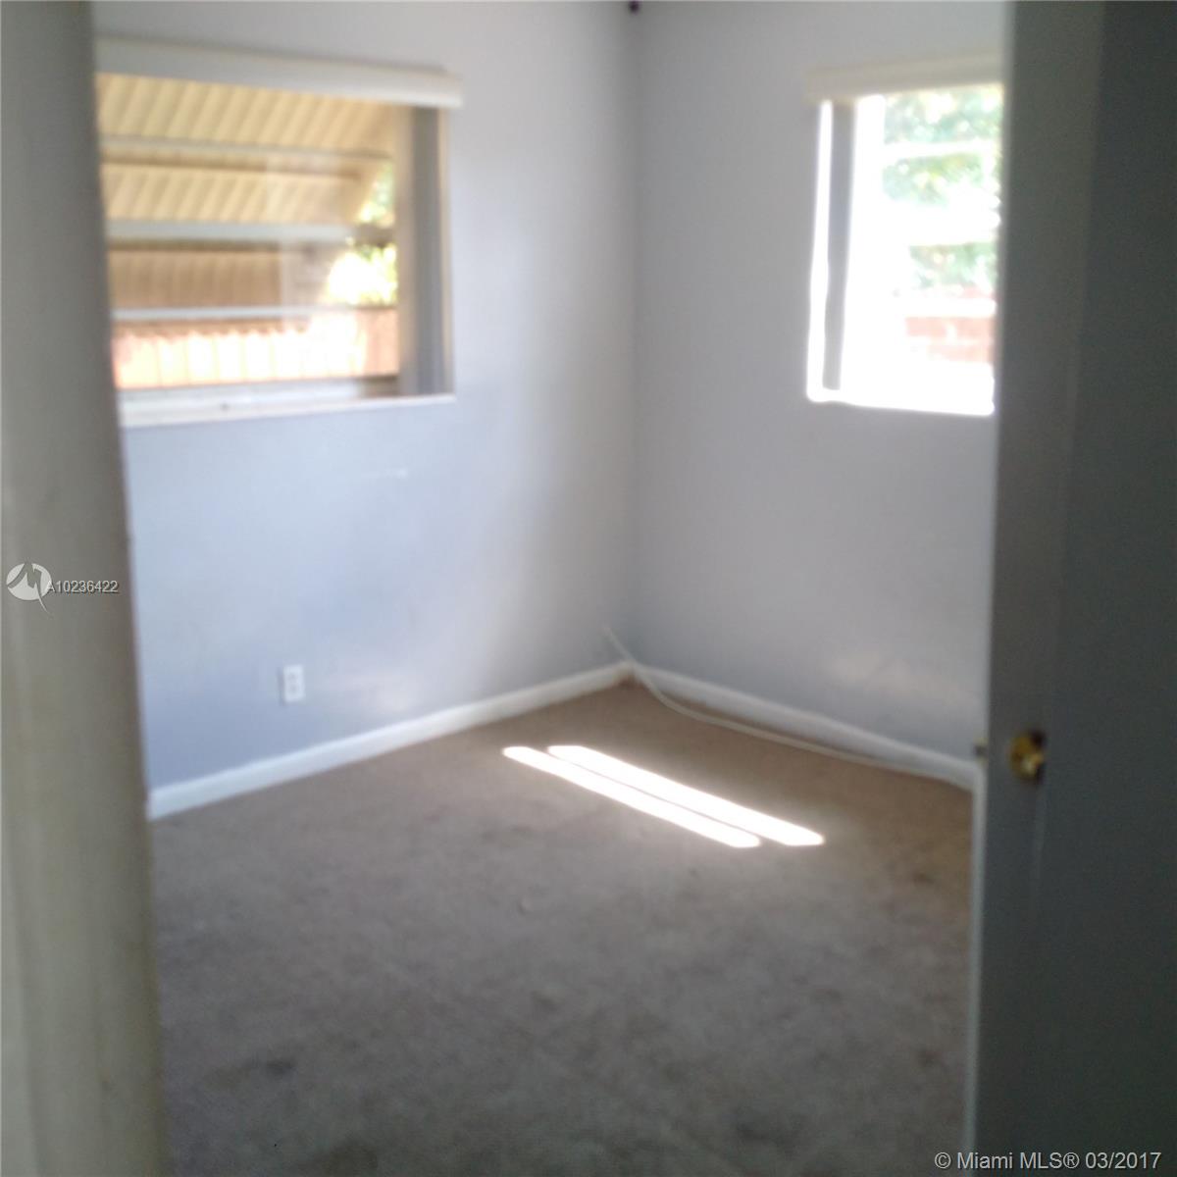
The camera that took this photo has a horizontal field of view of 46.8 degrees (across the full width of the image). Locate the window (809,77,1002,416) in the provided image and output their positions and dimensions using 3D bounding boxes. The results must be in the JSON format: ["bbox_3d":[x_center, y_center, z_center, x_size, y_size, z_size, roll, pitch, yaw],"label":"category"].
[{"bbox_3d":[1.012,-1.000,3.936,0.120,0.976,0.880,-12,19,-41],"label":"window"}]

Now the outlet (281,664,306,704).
[{"bbox_3d":[-0.897,0.290,4.166,0.071,0.114,0.012,-12,19,-41],"label":"outlet"}]

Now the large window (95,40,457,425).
[{"bbox_3d":[-0.917,-0.989,3.872,1.270,0.976,0.120,-12,19,-41],"label":"large window"}]

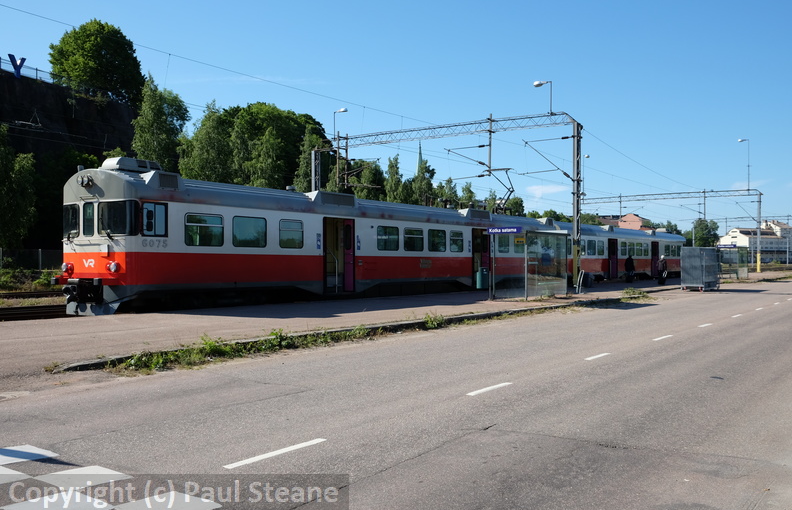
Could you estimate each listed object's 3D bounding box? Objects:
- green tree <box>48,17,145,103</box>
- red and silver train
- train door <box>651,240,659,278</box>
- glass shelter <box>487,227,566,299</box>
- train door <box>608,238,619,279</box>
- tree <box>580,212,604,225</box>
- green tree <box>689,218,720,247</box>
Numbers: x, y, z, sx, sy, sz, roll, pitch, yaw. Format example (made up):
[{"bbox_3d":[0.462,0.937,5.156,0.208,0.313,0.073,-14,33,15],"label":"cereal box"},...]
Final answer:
[{"bbox_3d":[-34.039,-21.821,80.000,10.800,10.000,10.300,0,0,0],"label":"green tree"},{"bbox_3d":[7.660,-0.200,39.560,3.200,4.400,53.000,0,-1,37],"label":"red and silver train"},{"bbox_3d":[19.355,0.336,52.500,0.130,2.600,1.550,0,-1,37],"label":"train door"},{"bbox_3d":[5.100,0.380,26.960,1.750,2.550,3.900,0,-1,37],"label":"glass shelter"},{"bbox_3d":[13.991,0.251,45.300,0.130,2.600,1.550,0,-1,37],"label":"train door"},{"bbox_3d":[44.665,-4.205,160.000,6.200,11.500,6.200,0,0,0],"label":"tree"},{"bbox_3d":[66.061,-2.451,150.000,6.600,10.500,6.600,0,0,0],"label":"green tree"}]

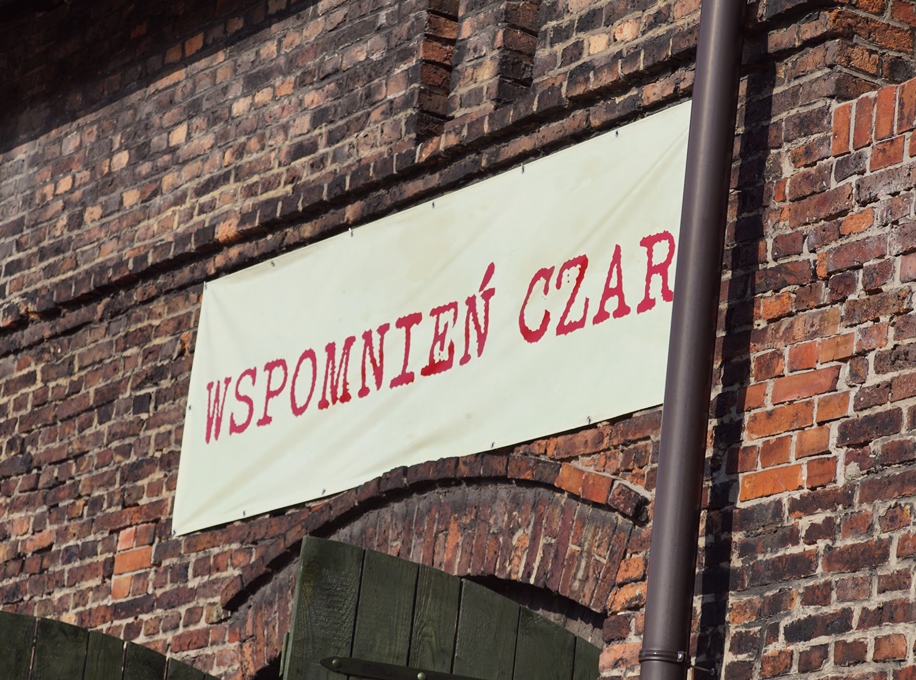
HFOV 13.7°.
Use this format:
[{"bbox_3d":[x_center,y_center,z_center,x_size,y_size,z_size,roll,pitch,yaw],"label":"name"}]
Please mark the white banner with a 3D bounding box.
[{"bbox_3d":[-0.115,-0.019,10.712,0.020,0.808,2.771,15,-17,-29],"label":"white banner"}]

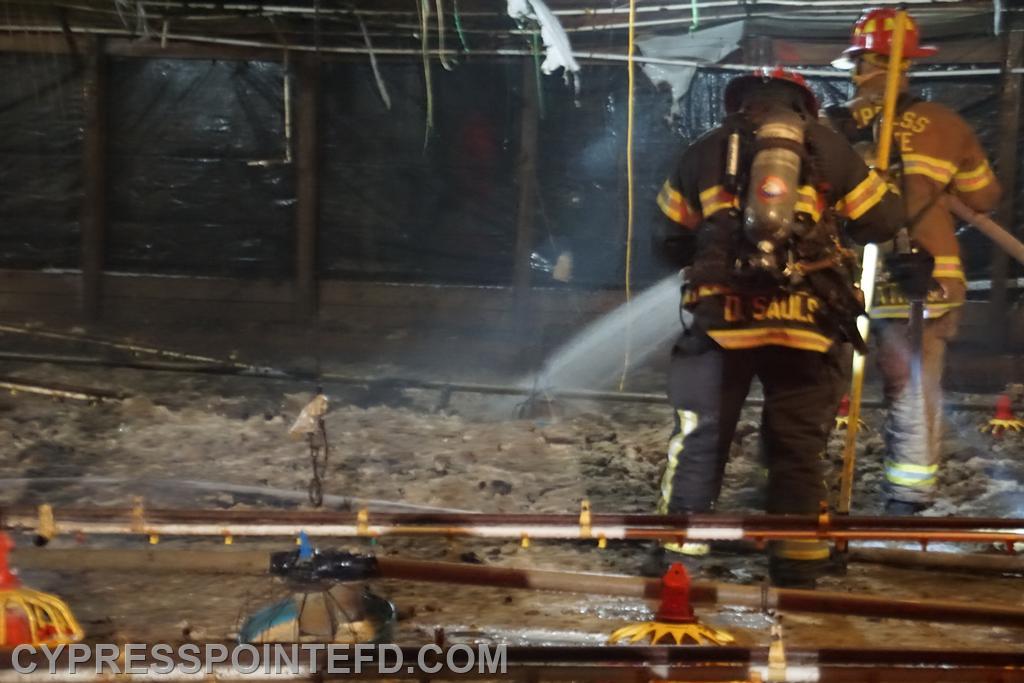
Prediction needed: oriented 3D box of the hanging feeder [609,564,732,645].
[{"bbox_3d":[0.384,0.667,5.100,0.360,0.290,0.360,1,8,0],"label":"hanging feeder"}]

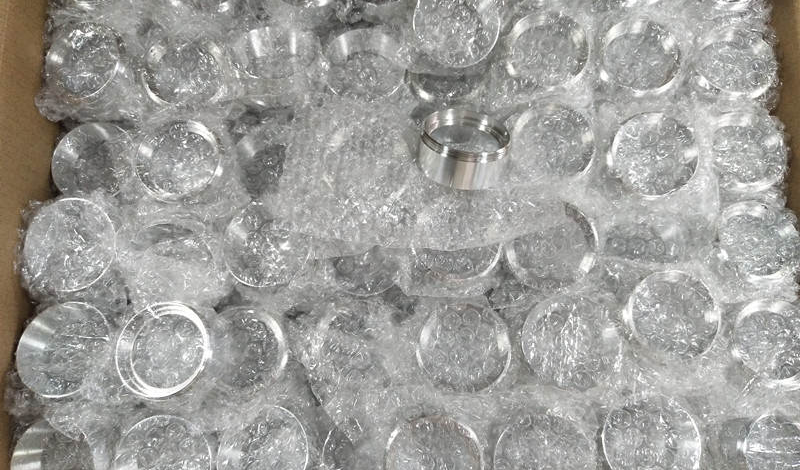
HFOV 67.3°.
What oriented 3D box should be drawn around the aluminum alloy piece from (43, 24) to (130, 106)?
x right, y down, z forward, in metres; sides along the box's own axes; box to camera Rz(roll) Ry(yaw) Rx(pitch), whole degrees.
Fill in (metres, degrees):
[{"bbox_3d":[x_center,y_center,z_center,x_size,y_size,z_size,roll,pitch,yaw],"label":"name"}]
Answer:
[{"bbox_3d":[-0.222,-0.119,0.437,0.057,0.026,0.057,0,77,-1],"label":"aluminum alloy piece"}]

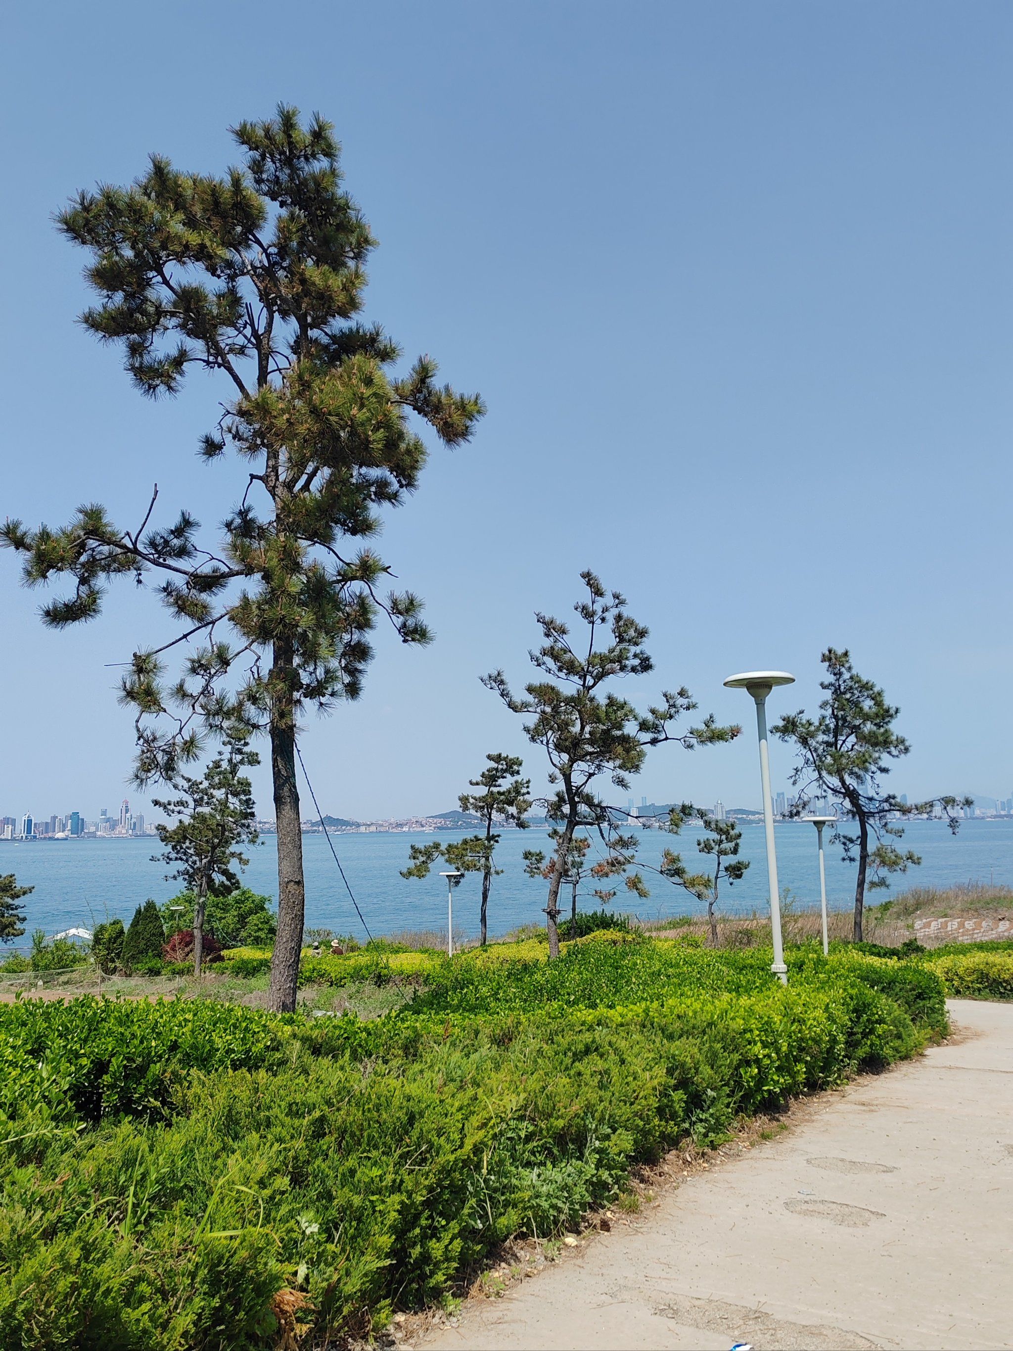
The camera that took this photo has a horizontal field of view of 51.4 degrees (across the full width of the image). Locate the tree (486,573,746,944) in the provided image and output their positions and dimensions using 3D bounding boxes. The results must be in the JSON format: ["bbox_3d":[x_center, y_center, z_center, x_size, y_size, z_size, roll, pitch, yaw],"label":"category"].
[{"bbox_3d":[1.971,1.722,20.014,4.820,7.610,4.400,-2,-8,5],"label":"tree"}]

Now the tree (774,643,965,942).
[{"bbox_3d":[8.477,2.861,24.510,4.270,7.070,4.200,-4,-9,19],"label":"tree"}]

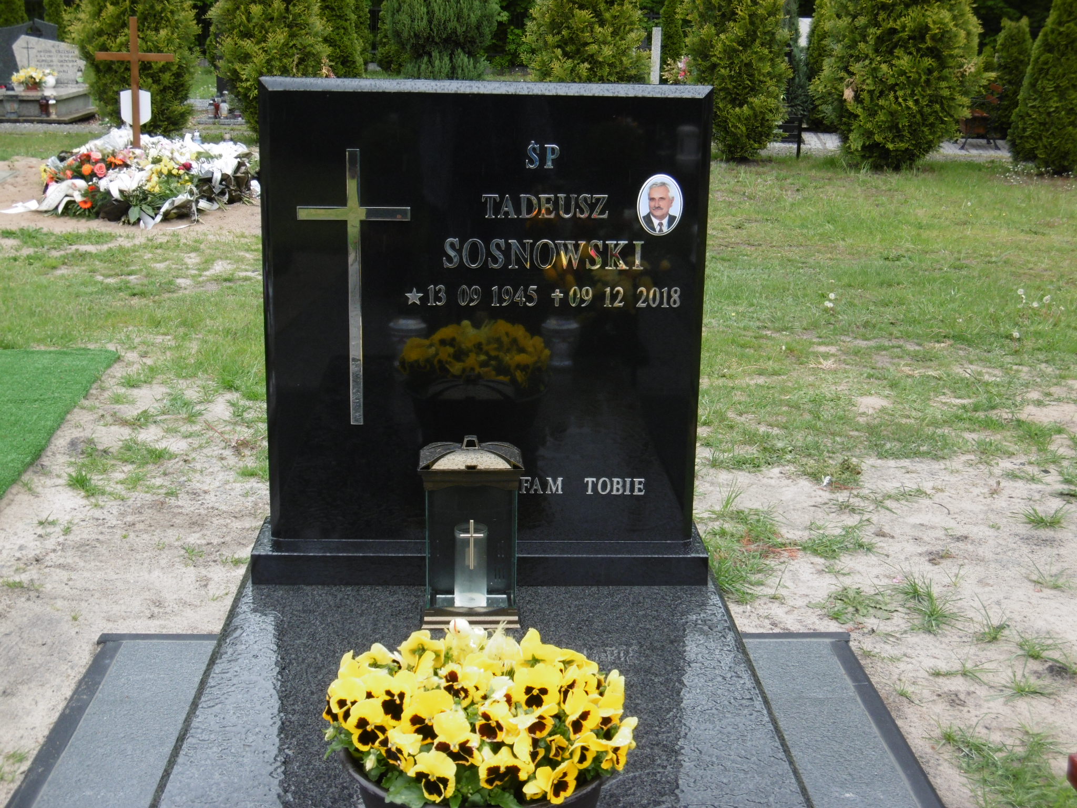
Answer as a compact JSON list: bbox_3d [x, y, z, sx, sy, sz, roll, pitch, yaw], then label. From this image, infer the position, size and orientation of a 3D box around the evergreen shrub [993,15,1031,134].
[{"bbox_3d":[5.828,-3.991,19.400,0.550,1.470,0.550,1,14,-3],"label":"evergreen shrub"}]

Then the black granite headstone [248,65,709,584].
[{"bbox_3d":[-0.099,-0.127,2.850,0.820,0.885,0.209,0,14,-3],"label":"black granite headstone"}]

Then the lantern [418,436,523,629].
[{"bbox_3d":[-0.114,0.205,2.704,0.172,0.312,0.167,0,14,-4],"label":"lantern"}]

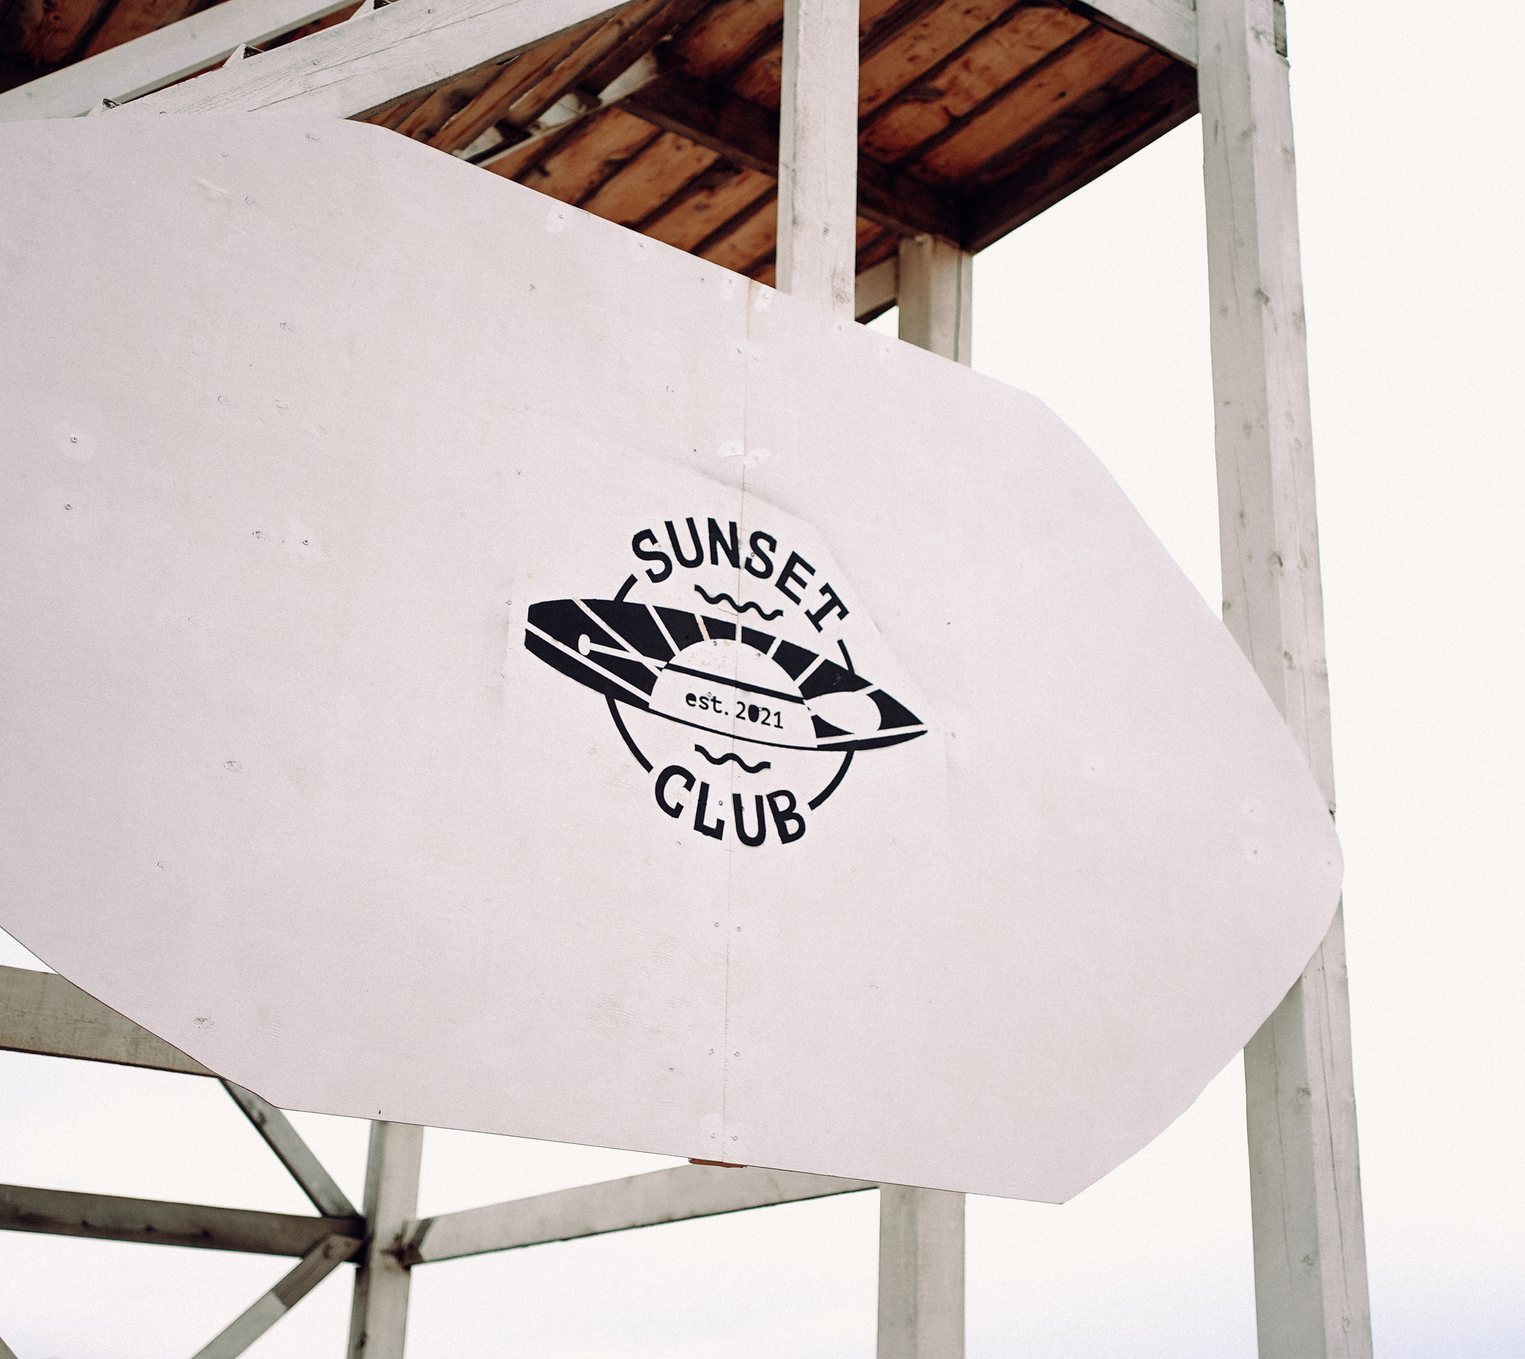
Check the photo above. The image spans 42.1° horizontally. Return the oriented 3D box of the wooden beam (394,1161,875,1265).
[{"bbox_3d":[-0.461,1.621,6.095,0.052,0.145,3.080,15,-25,-29],"label":"wooden beam"}]

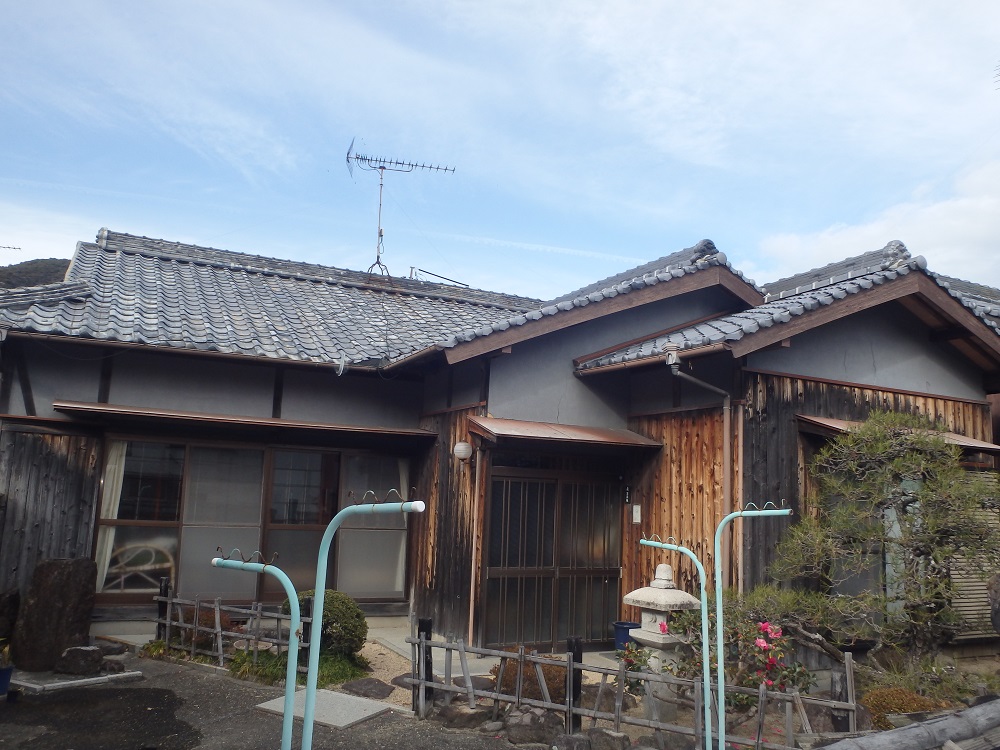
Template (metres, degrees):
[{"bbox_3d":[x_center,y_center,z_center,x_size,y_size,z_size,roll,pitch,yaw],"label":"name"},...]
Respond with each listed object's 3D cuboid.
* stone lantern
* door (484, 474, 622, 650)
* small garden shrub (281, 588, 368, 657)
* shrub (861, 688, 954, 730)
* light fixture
[{"bbox_3d":[1.343,2.182,6.682,0.450,1.240,0.450,8,-10,-32],"label":"stone lantern"},{"bbox_3d":[0.631,2.108,8.990,1.660,1.880,0.100,6,-9,-24],"label":"door"},{"bbox_3d":[-1.813,2.609,8.572,0.860,0.680,0.860,6,-9,-24],"label":"small garden shrub"},{"bbox_3d":[3.367,2.742,6.725,0.680,0.280,0.550,6,-9,-24],"label":"shrub"},{"bbox_3d":[-0.414,0.833,8.925,0.200,0.210,0.200,2,-8,0],"label":"light fixture"}]

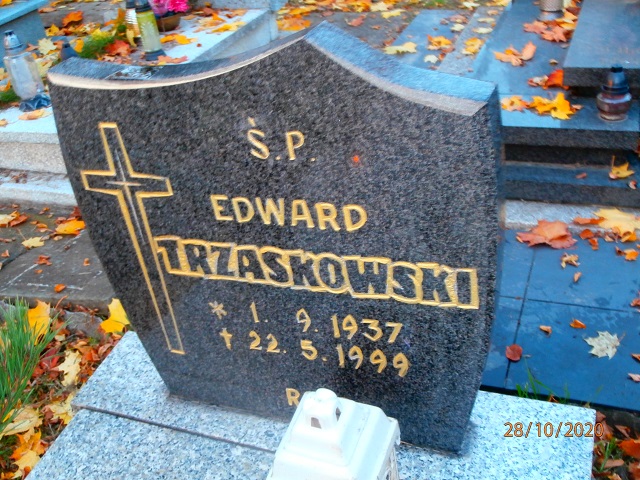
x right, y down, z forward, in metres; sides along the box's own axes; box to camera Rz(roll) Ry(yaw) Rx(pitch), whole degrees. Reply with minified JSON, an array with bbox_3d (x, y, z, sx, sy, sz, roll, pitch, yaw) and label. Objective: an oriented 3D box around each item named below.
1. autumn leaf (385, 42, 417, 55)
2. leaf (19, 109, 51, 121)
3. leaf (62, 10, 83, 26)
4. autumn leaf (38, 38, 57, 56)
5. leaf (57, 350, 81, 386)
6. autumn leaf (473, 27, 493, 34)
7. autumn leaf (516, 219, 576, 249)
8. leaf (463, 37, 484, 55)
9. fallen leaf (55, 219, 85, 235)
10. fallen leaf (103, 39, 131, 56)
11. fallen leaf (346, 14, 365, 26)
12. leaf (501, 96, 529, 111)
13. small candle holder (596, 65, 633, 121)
[{"bbox_3d":[0.405,-0.969,3.550,0.162,0.030,0.083,-5,34,8],"label":"autumn leaf"},{"bbox_3d":[-1.144,-0.503,2.814,0.128,0.020,0.098,-20,33,-18],"label":"leaf"},{"bbox_3d":[-1.433,-1.283,4.068,0.116,0.050,0.120,-17,33,-14],"label":"leaf"},{"bbox_3d":[-1.419,-1.002,3.658,0.094,0.050,0.120,-18,33,-16],"label":"autumn leaf"},{"bbox_3d":[-0.648,0.331,1.810,0.062,0.025,0.120,-23,34,-22],"label":"leaf"},{"bbox_3d":[0.819,-1.057,3.542,0.098,0.016,0.077,-1,34,13],"label":"autumn leaf"},{"bbox_3d":[0.662,-0.018,2.054,0.168,0.040,0.093,2,35,18],"label":"autumn leaf"},{"bbox_3d":[0.732,-0.930,3.351,0.103,0.042,0.138,-1,34,13],"label":"leaf"},{"bbox_3d":[-0.869,-0.047,2.436,0.104,0.020,0.086,-20,34,-18],"label":"fallen leaf"},{"bbox_3d":[-1.024,-0.972,3.538,0.126,0.050,0.128,-17,34,-11],"label":"fallen leaf"},{"bbox_3d":[0.203,-1.266,4.046,0.104,0.030,0.134,-7,34,5],"label":"fallen leaf"},{"bbox_3d":[0.627,-0.442,2.266,0.087,0.020,0.069,1,35,15],"label":"leaf"},{"bbox_3d":[0.852,-0.426,2.018,0.100,0.155,0.100,6,34,22],"label":"small candle holder"}]

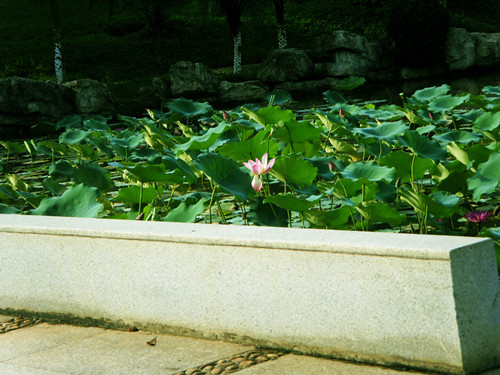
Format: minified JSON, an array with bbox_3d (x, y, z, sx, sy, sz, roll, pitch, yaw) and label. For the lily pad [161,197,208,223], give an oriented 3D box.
[{"bbox_3d":[-0.388,0.148,10.000,0.260,0.124,0.260,-7,7,-2],"label":"lily pad"}]

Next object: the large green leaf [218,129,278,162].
[{"bbox_3d":[-0.011,-0.318,12.800,0.445,0.099,0.423,-8,-19,0],"label":"large green leaf"}]

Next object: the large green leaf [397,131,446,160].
[{"bbox_3d":[1.167,-0.286,11.500,0.339,0.068,0.322,20,20,0],"label":"large green leaf"}]

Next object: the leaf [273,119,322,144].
[{"bbox_3d":[0.423,-0.499,15.051,0.436,0.195,0.327,-7,7,0],"label":"leaf"}]

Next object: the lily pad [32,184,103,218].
[{"bbox_3d":[-1.086,0.095,10.000,0.426,0.167,0.360,-8,8,-6],"label":"lily pad"}]

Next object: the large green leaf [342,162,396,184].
[{"bbox_3d":[0.742,-0.087,10.500,0.334,0.067,0.317,-2,16,0],"label":"large green leaf"}]

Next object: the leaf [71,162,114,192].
[{"bbox_3d":[-1.137,-0.072,12.200,0.318,0.175,0.280,-8,8,-5],"label":"leaf"}]

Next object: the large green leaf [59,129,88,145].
[{"bbox_3d":[-1.986,-0.574,19.019,0.331,0.150,0.314,-7,7,0],"label":"large green leaf"}]

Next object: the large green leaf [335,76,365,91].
[{"bbox_3d":[1.242,-1.299,21.102,0.367,0.141,0.349,-7,7,0],"label":"large green leaf"}]

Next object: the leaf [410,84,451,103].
[{"bbox_3d":[1.831,-0.953,17.139,0.398,0.145,0.378,-7,7,0],"label":"leaf"}]

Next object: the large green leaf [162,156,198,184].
[{"bbox_3d":[-0.477,-0.117,11.600,0.247,0.157,0.250,-7,7,-2],"label":"large green leaf"}]

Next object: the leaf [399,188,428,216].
[{"bbox_3d":[0.984,0.090,10.173,0.177,0.152,0.212,-7,7,0],"label":"leaf"}]

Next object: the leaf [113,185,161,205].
[{"bbox_3d":[-0.854,0.053,12.716,0.354,0.120,0.265,-7,7,0],"label":"leaf"}]

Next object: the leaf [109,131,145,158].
[{"bbox_3d":[-1.191,-0.424,16.300,0.335,0.139,0.318,-7,21,0],"label":"leaf"}]

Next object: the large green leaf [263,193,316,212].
[{"bbox_3d":[0.274,0.099,11.177,0.350,0.099,0.315,-7,7,0],"label":"large green leaf"}]

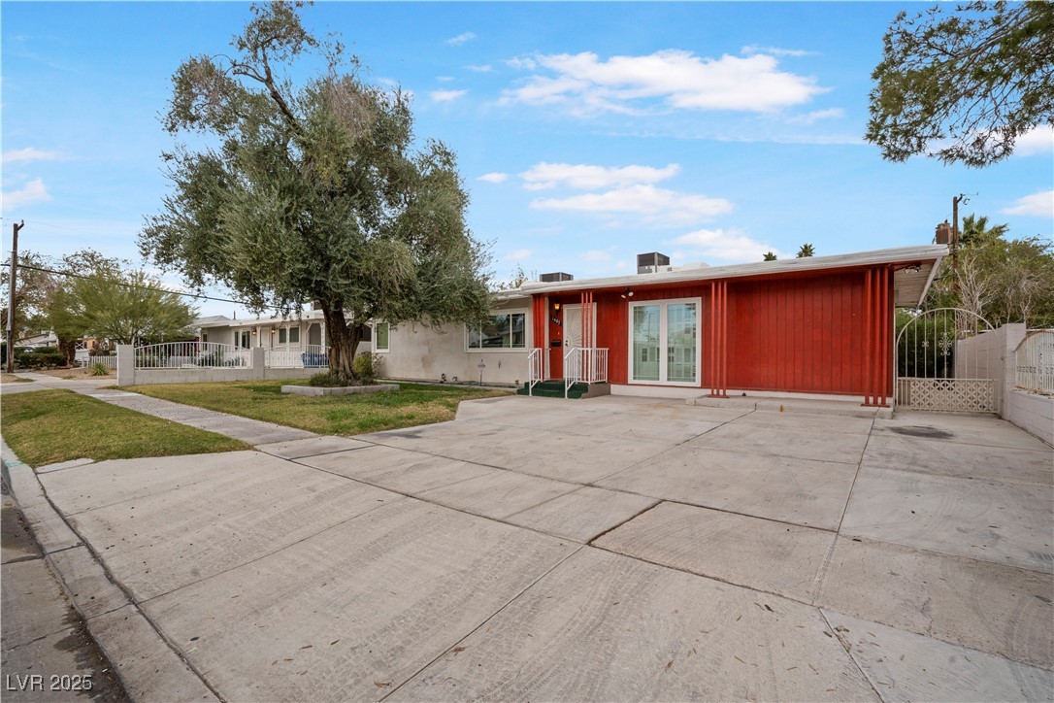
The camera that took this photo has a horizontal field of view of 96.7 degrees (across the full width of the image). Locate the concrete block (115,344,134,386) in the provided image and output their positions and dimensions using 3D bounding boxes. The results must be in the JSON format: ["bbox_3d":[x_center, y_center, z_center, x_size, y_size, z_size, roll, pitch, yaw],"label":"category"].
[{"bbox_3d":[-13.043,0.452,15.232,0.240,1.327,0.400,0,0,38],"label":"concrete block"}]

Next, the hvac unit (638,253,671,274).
[{"bbox_3d":[4.235,-2.686,15.655,0.680,0.950,1.120,0,0,38],"label":"hvac unit"}]

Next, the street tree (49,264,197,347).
[{"bbox_3d":[-21.524,-1.692,25.000,6.000,5.785,6.000,0,0,38],"label":"street tree"}]

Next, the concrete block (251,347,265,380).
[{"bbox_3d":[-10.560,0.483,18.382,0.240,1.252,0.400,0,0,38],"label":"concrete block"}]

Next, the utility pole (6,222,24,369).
[{"bbox_3d":[-28.976,-3.097,26.500,0.420,8.632,0.350,1,0,38],"label":"utility pole"}]

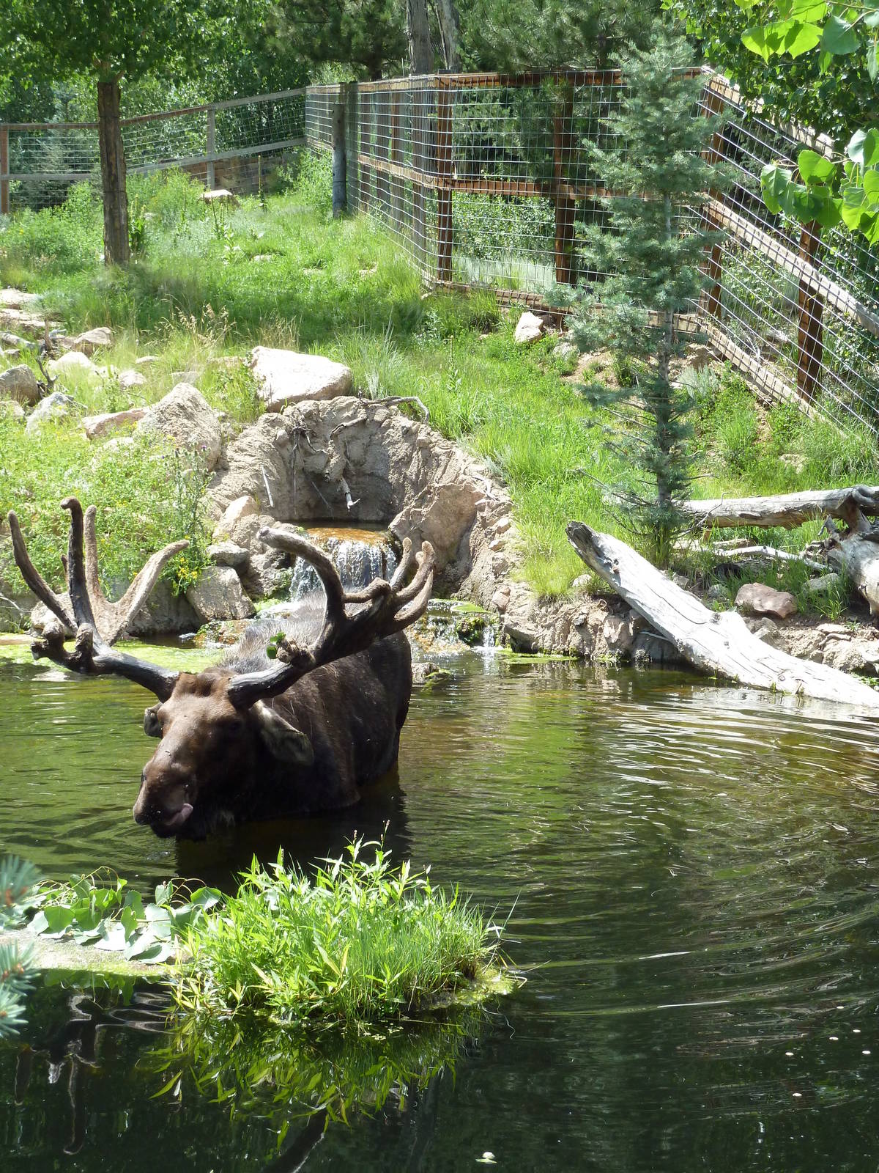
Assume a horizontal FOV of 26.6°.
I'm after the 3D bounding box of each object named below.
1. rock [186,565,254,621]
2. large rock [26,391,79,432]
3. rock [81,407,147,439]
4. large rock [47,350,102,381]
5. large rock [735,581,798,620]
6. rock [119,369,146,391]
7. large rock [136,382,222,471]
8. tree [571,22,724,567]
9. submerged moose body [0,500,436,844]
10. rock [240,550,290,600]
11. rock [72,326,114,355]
[{"bbox_3d":[-1.142,0.033,9.700,0.353,0.282,0.282,0,6,0],"label":"rock"},{"bbox_3d":[-2.597,-1.171,12.500,0.356,0.270,0.285,0,6,0],"label":"large rock"},{"bbox_3d":[-2.158,-1.085,12.400,0.455,0.213,0.295,0,6,0],"label":"rock"},{"bbox_3d":[-2.802,-1.691,14.300,0.422,0.239,0.316,0,6,0],"label":"large rock"},{"bbox_3d":[1.600,0.069,9.100,0.313,0.188,0.219,0,6,0],"label":"large rock"},{"bbox_3d":[-2.306,-1.552,14.000,0.224,0.173,0.190,0,6,0],"label":"rock"},{"bbox_3d":[-1.651,-1.015,11.800,0.545,0.535,0.436,0,6,0],"label":"large rock"},{"bbox_3d":[1.061,-1.457,9.446,0.790,2.728,0.790,0,6,0],"label":"tree"},{"bbox_3d":[-0.540,0.567,6.506,1.250,1.980,2.500,2,7,17],"label":"submerged moose body"},{"bbox_3d":[-0.937,-0.066,10.000,0.266,0.266,0.239,0,6,0],"label":"rock"},{"bbox_3d":[-2.848,-2.016,15.300,0.346,0.233,0.277,0,6,0],"label":"rock"}]

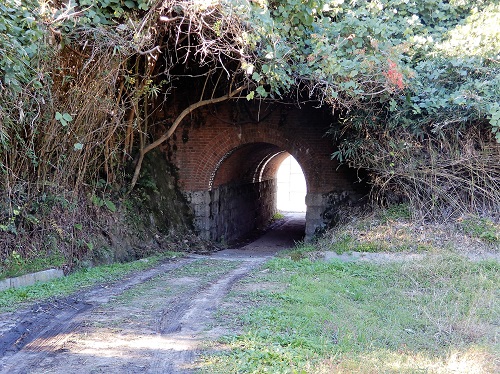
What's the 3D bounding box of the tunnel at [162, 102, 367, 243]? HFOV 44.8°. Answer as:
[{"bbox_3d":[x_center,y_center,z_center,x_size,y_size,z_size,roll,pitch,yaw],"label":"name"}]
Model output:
[{"bbox_3d":[1.160,-0.520,18.900,5.000,3.500,8.000,0,2,12],"label":"tunnel"}]

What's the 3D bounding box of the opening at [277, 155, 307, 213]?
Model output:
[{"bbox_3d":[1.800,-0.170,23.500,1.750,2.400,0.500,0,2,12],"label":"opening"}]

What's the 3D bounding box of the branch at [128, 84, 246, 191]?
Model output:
[{"bbox_3d":[-1.370,-1.090,13.300,2.600,2.300,0.900,0,2,0],"label":"branch"}]

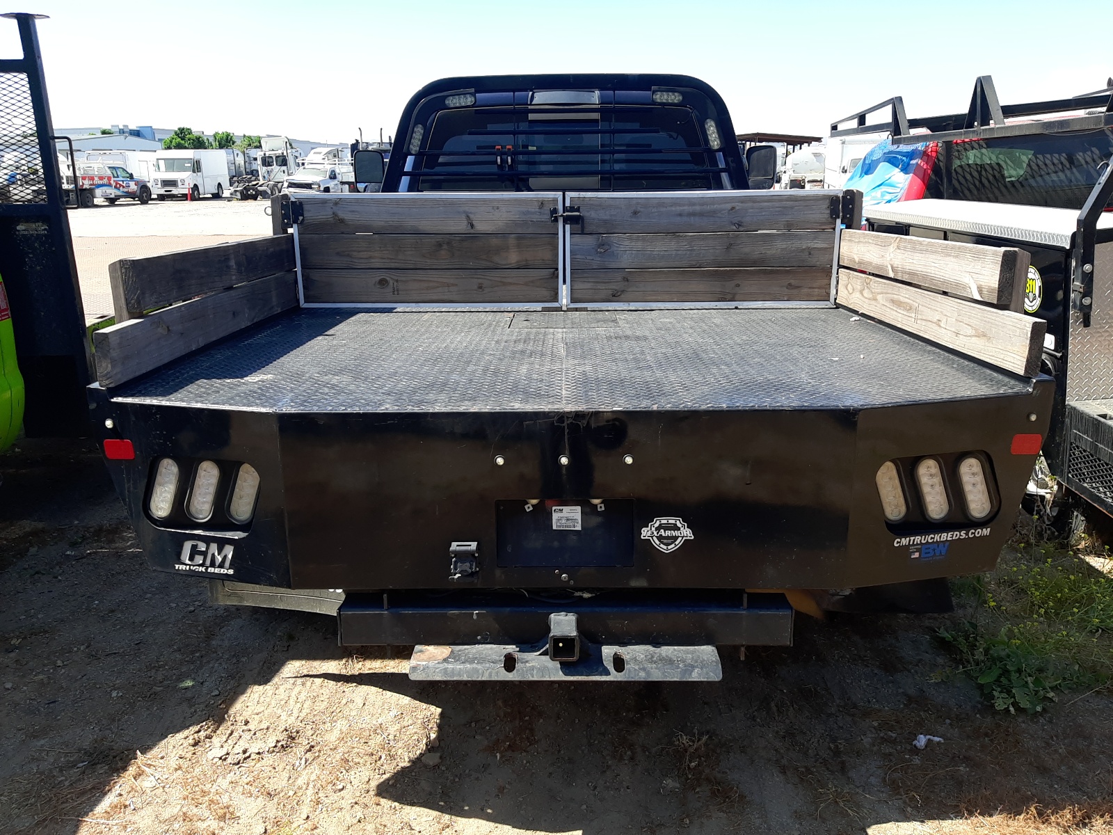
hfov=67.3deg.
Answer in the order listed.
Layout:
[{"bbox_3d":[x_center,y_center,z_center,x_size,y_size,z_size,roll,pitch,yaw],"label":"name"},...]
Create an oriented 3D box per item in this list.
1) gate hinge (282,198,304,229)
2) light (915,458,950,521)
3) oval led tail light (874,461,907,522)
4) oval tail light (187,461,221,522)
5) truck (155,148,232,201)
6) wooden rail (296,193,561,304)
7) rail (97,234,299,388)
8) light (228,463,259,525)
[{"bbox_3d":[-1.075,-0.839,3.429,0.093,0.093,0.018,0,15,1],"label":"gate hinge"},{"bbox_3d":[0.947,0.181,2.114,0.064,0.170,0.030,-21,19,-10],"label":"light"},{"bbox_3d":[0.831,0.183,2.082,0.064,0.170,0.030,-20,19,-10],"label":"oval led tail light"},{"bbox_3d":[-0.897,0.186,2.142,0.064,0.170,0.030,20,19,11],"label":"oval tail light"},{"bbox_3d":[-22.500,-14.970,51.800,2.300,2.920,6.100,-1,16,-1],"label":"truck"},{"bbox_3d":[-0.530,-0.692,3.483,1.107,0.468,0.041,0,15,1],"label":"wooden rail"},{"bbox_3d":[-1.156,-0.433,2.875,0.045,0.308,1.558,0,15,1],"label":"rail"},{"bbox_3d":[-0.777,0.183,2.101,0.057,0.161,0.034,17,17,5],"label":"light"}]

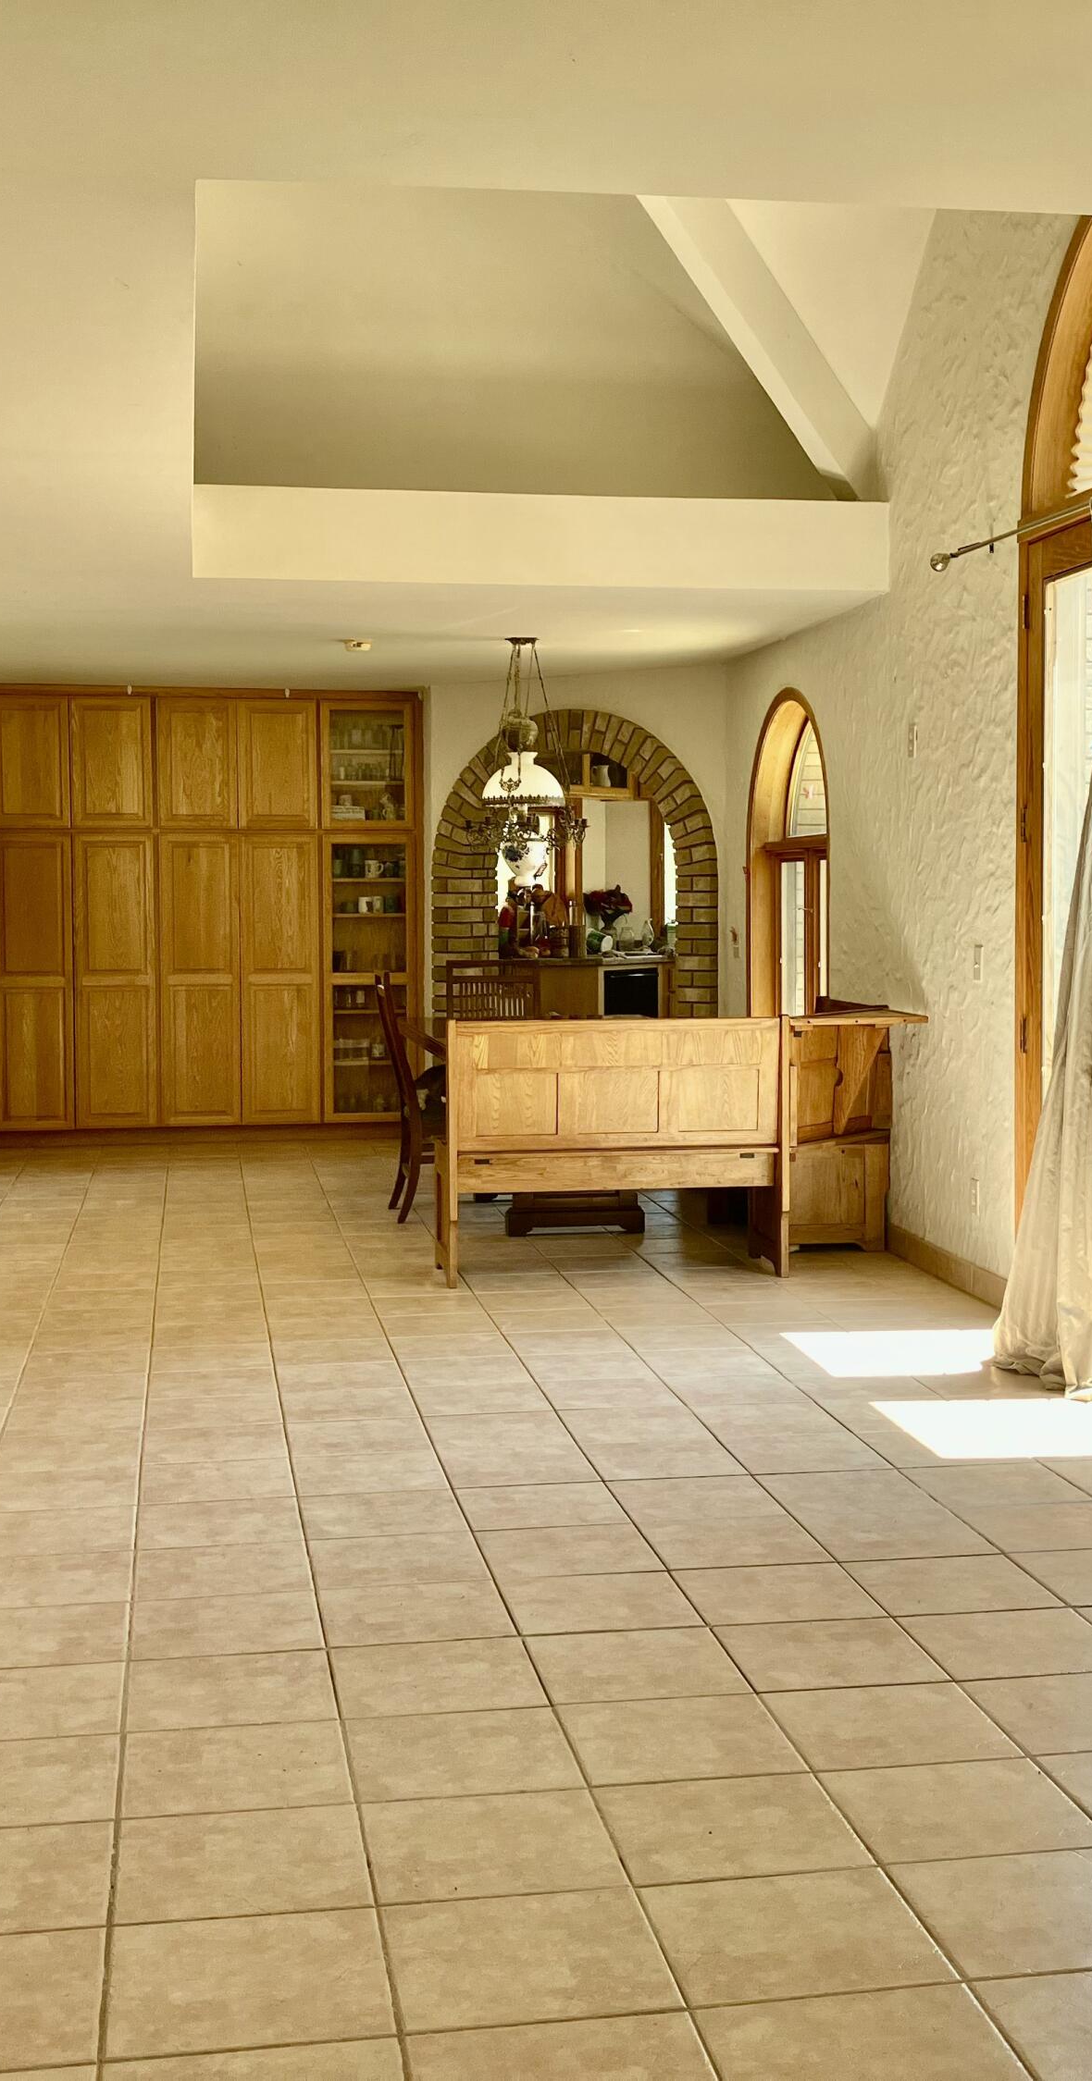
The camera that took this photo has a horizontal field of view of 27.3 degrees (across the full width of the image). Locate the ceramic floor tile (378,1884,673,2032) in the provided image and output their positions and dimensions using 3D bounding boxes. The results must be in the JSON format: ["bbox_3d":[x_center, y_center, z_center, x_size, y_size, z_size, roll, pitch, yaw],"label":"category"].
[{"bbox_3d":[-0.025,1.142,2.786,0.332,0.011,0.326,-1,4,-9],"label":"ceramic floor tile"}]

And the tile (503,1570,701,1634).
[{"bbox_3d":[0.096,1.025,4.066,0.320,0.010,0.320,-1,4,-9],"label":"tile"}]

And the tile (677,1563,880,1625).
[{"bbox_3d":[0.430,1.034,4.169,0.332,0.014,0.324,-1,4,-9],"label":"tile"}]

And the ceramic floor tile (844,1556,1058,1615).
[{"bbox_3d":[0.754,1.013,4.170,0.320,0.010,0.320,-1,4,-9],"label":"ceramic floor tile"}]

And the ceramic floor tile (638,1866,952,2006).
[{"bbox_3d":[0.311,1.137,2.846,0.332,0.011,0.326,-1,4,-9],"label":"ceramic floor tile"}]

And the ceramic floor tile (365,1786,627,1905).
[{"bbox_3d":[-0.077,1.121,3.116,0.332,0.011,0.326,-1,4,-9],"label":"ceramic floor tile"}]

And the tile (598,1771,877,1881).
[{"bbox_3d":[0.267,1.146,3.263,0.343,0.010,0.335,-1,4,-9],"label":"tile"}]

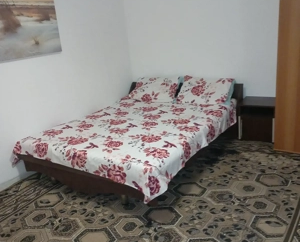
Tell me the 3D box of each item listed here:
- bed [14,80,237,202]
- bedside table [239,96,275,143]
[{"bbox_3d":[-0.083,0.077,3.443,1.619,0.566,2.132,6,21,31],"label":"bed"},{"bbox_3d":[1.288,-0.019,3.615,0.417,0.408,0.428,6,21,31],"label":"bedside table"}]

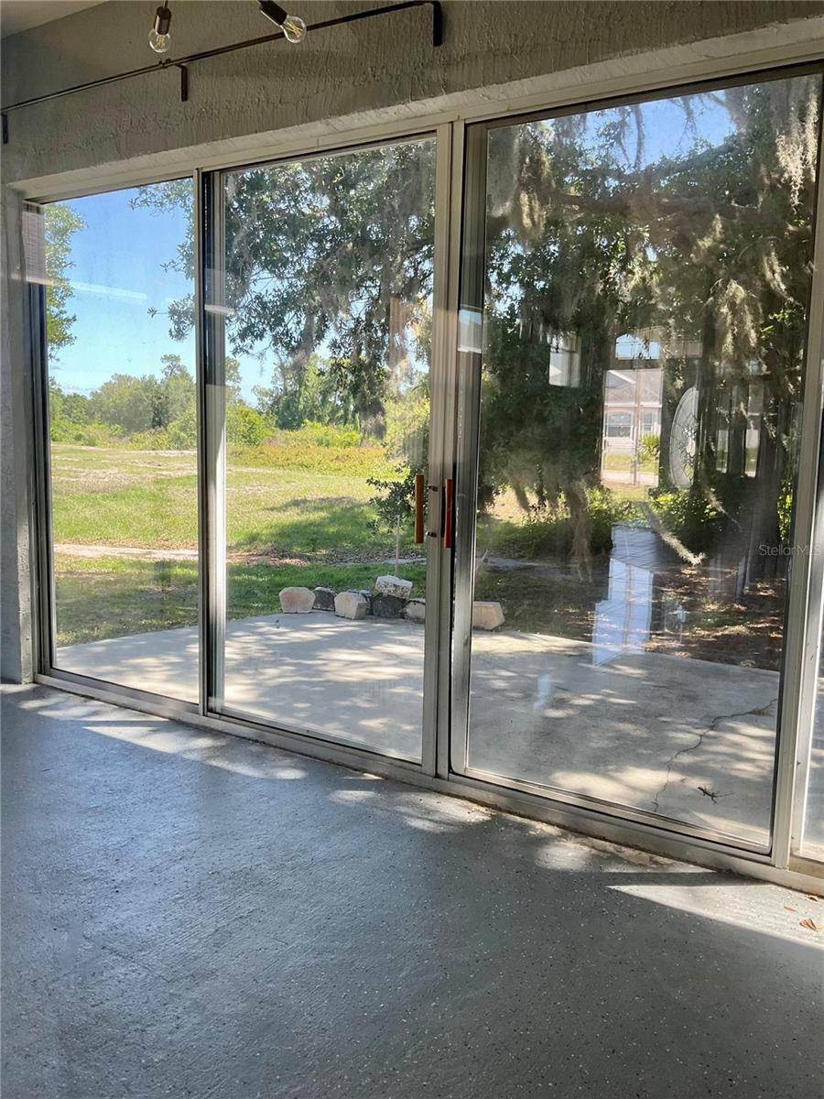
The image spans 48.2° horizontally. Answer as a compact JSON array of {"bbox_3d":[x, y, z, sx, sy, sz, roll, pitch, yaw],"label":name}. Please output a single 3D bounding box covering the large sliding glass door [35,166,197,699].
[{"bbox_3d":[-1.408,-0.465,4.286,1.177,2.284,0.060,6,9,32],"label":"large sliding glass door"}]

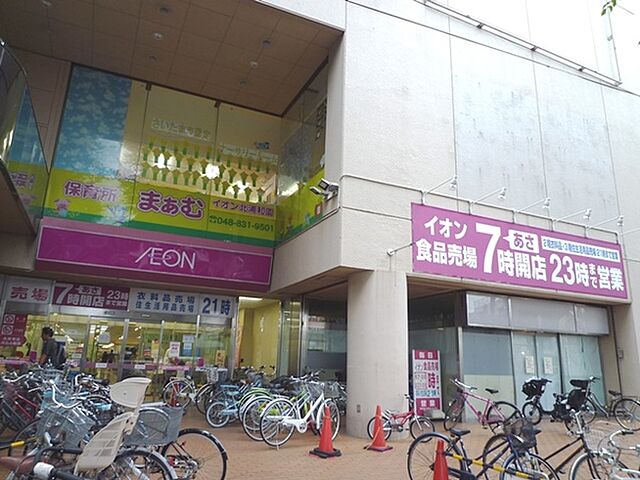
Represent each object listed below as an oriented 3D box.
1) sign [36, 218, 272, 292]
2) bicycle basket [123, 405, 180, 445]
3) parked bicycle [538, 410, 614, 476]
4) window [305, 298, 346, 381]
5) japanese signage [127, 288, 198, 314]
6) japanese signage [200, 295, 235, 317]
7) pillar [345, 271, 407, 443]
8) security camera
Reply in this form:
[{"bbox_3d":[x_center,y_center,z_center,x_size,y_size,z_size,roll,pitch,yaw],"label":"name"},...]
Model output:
[{"bbox_3d":[-3.722,0.440,11.165,5.300,1.170,0.200,8,-16,-24],"label":"sign"},{"bbox_3d":[-1.367,1.505,3.750,0.380,0.290,0.380,0,-15,6],"label":"bicycle basket"},{"bbox_3d":[2.018,1.958,4.035,0.570,1.030,1.750,8,-16,-22],"label":"parked bicycle"},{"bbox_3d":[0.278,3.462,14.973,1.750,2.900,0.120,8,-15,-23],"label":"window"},{"bbox_3d":[-4.279,1.718,12.820,1.865,0.623,0.080,9,-16,-23],"label":"japanese signage"},{"bbox_3d":[-2.885,1.894,13.143,1.000,0.550,0.060,8,-16,-24],"label":"japanese signage"},{"bbox_3d":[1.154,2.232,9.173,1.150,3.030,1.150,2,-14,0],"label":"pillar"},{"bbox_3d":[0.168,-1.075,9.114,0.300,0.200,0.200,15,-19,-41],"label":"security camera"}]

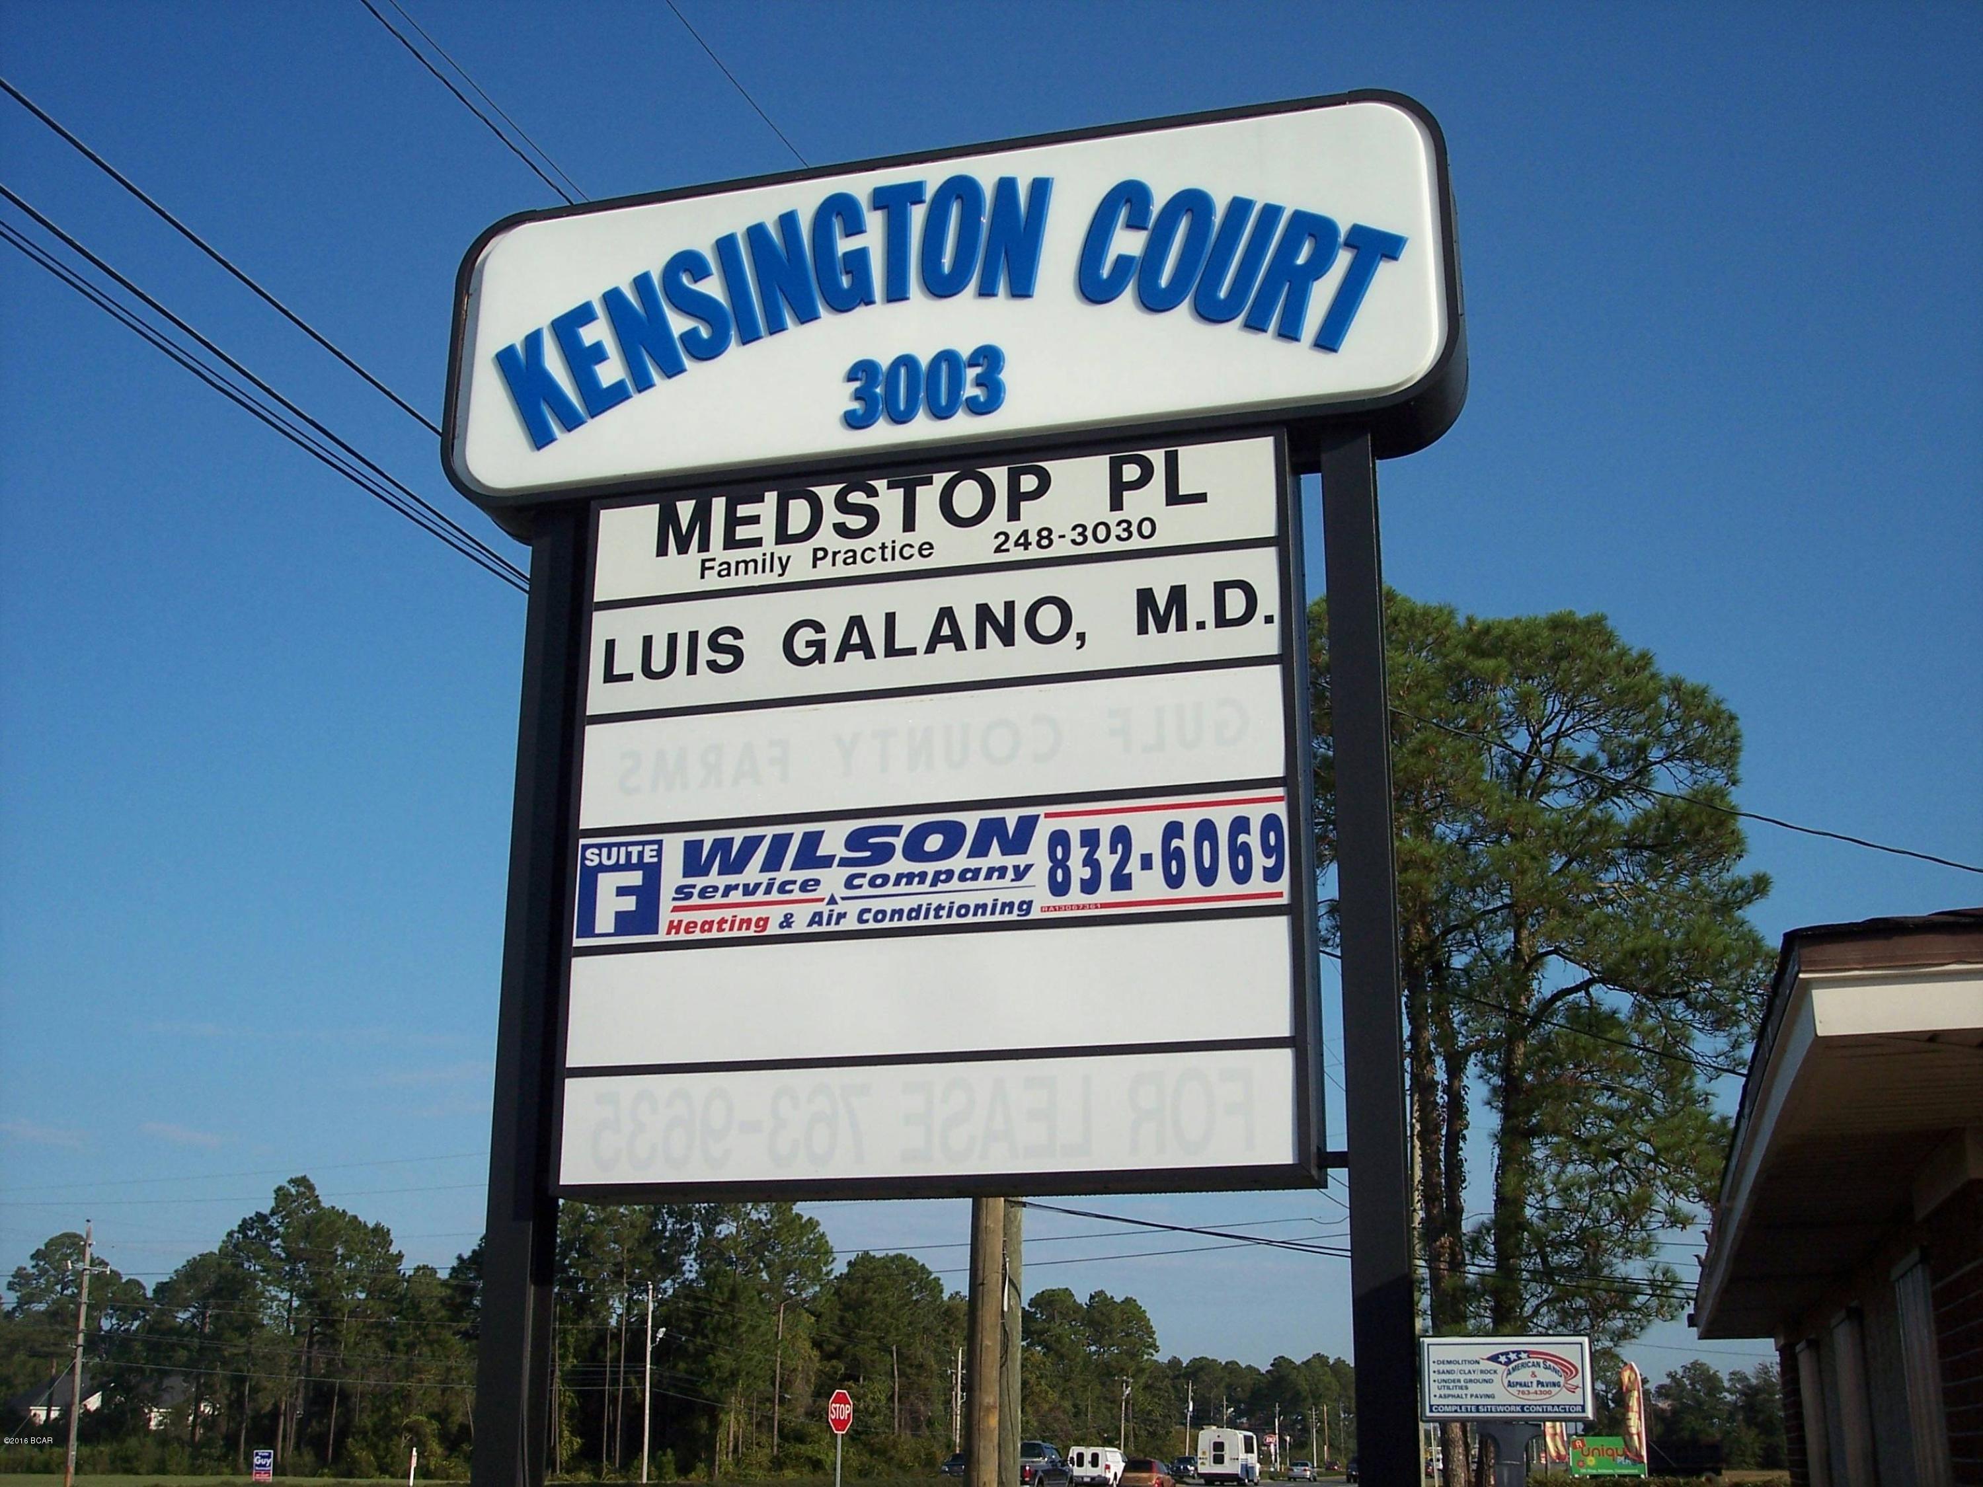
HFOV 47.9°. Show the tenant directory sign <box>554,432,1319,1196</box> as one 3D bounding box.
[{"bbox_3d":[-0.135,0.192,5.401,1.790,1.760,0.265,-4,-18,15],"label":"tenant directory sign"}]

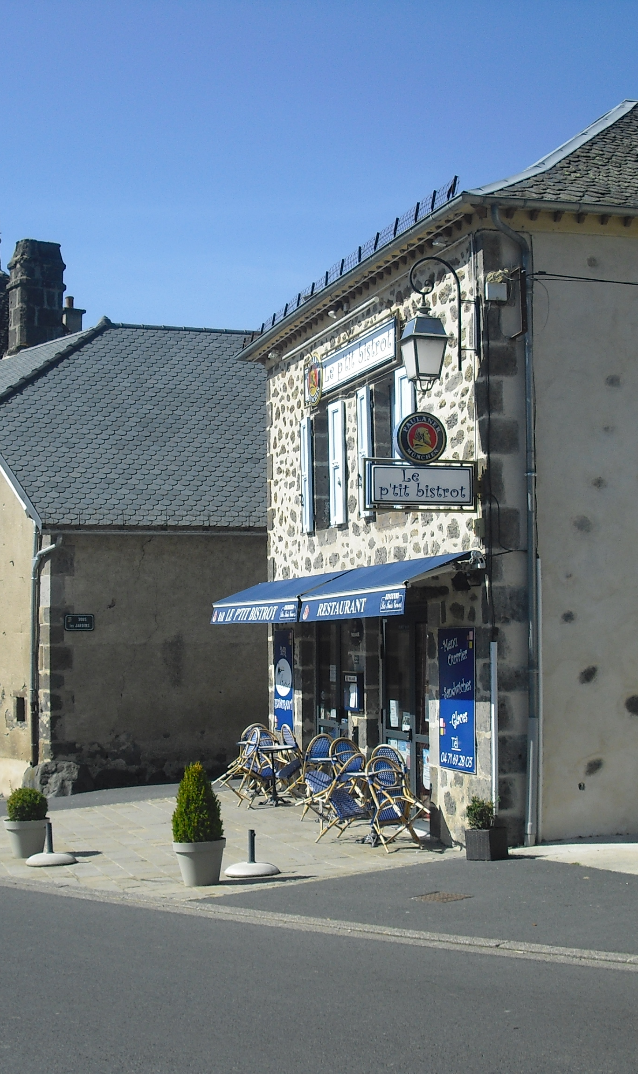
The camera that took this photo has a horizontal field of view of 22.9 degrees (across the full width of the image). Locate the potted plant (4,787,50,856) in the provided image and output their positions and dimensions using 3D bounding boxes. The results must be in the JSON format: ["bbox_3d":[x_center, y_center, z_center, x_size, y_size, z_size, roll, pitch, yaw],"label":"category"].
[{"bbox_3d":[-2.915,2.853,15.692,0.460,0.720,0.460,0,-4,0],"label":"potted plant"}]

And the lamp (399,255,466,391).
[{"bbox_3d":[1.216,-2.198,16.186,0.680,1.390,0.410,1,-4,-17],"label":"lamp"}]

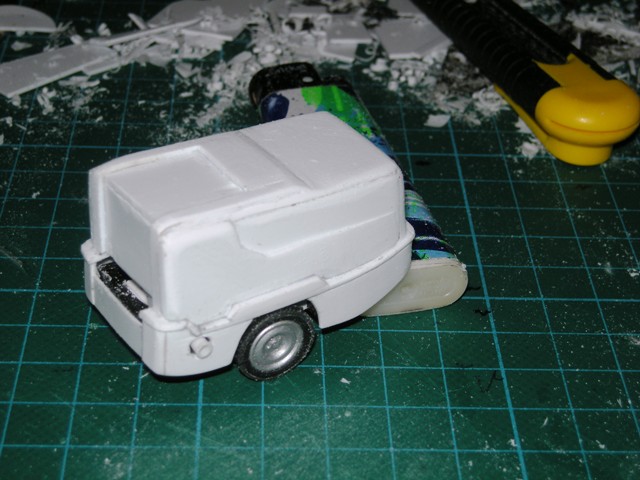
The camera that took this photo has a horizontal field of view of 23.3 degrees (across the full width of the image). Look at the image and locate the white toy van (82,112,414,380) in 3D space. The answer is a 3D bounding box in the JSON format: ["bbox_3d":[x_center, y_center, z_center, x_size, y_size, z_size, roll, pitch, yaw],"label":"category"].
[{"bbox_3d":[-0.010,0.001,0.260,0.052,0.034,0.030,-18,40,-28],"label":"white toy van"}]

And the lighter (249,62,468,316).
[{"bbox_3d":[0.005,-0.013,0.301,0.023,0.011,0.075,-7,35,-14],"label":"lighter"}]

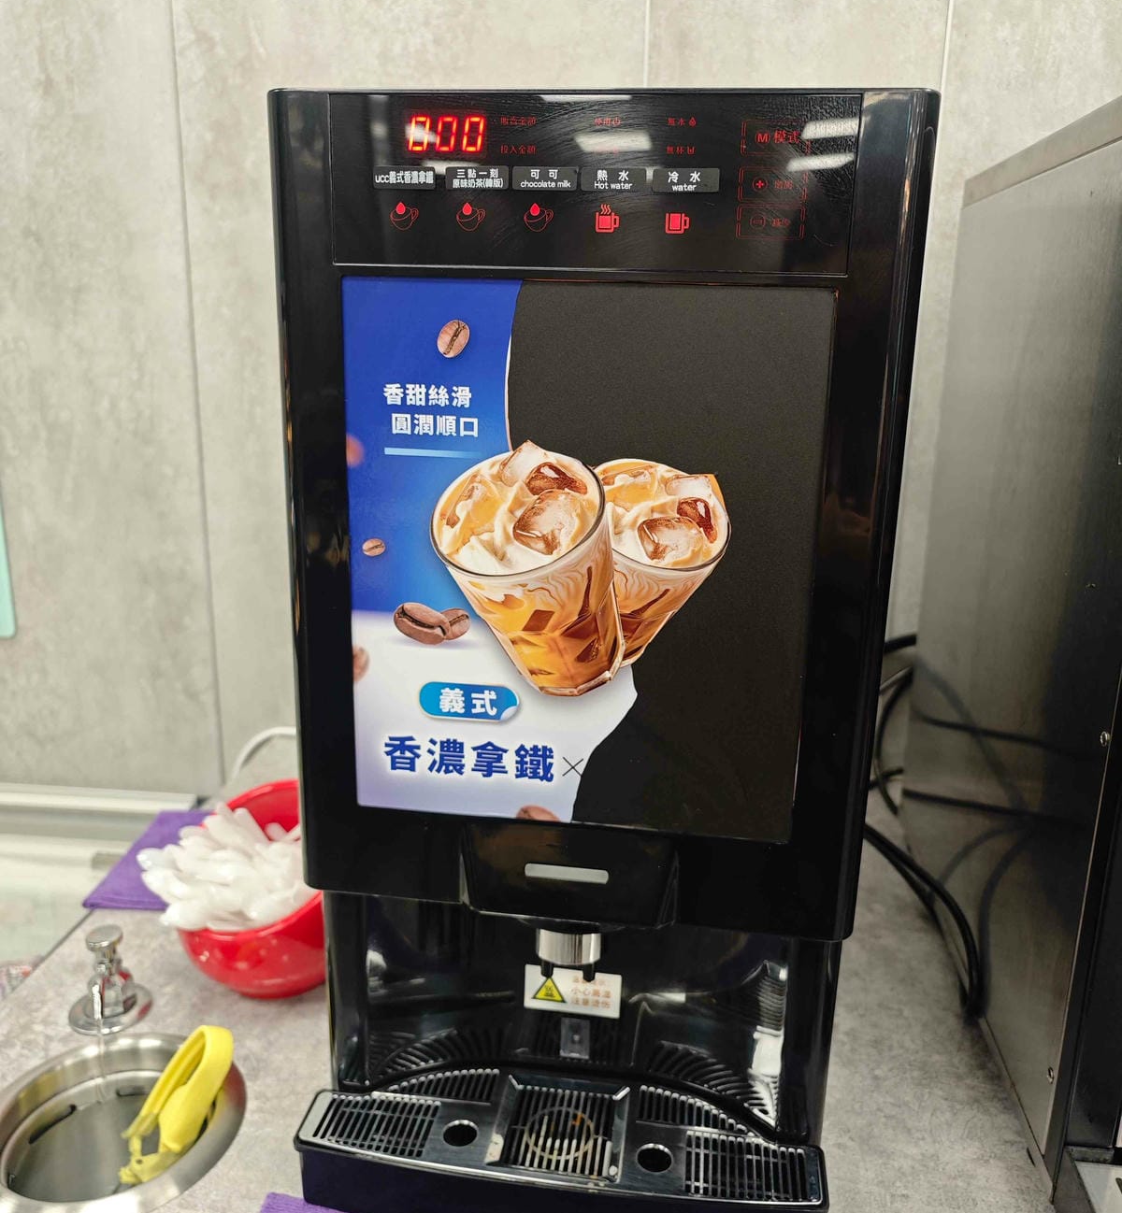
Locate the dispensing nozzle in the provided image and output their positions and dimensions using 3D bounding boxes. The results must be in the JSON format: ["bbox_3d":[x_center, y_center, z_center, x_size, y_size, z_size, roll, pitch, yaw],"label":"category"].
[{"bbox_3d":[0.006,0.193,0.562,0.037,0.040,0.037,3,14,7],"label":"dispensing nozzle"}]

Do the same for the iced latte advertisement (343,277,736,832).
[{"bbox_3d":[-0.012,-0.019,0.501,0.193,0.275,0.002,3,14,7],"label":"iced latte advertisement"}]

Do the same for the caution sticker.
[{"bbox_3d":[0.008,0.249,0.641,0.062,0.031,0.002,3,14,7],"label":"caution sticker"}]

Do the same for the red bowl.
[{"bbox_3d":[-0.224,0.226,0.806,0.171,0.149,0.171,1,14,0],"label":"red bowl"}]

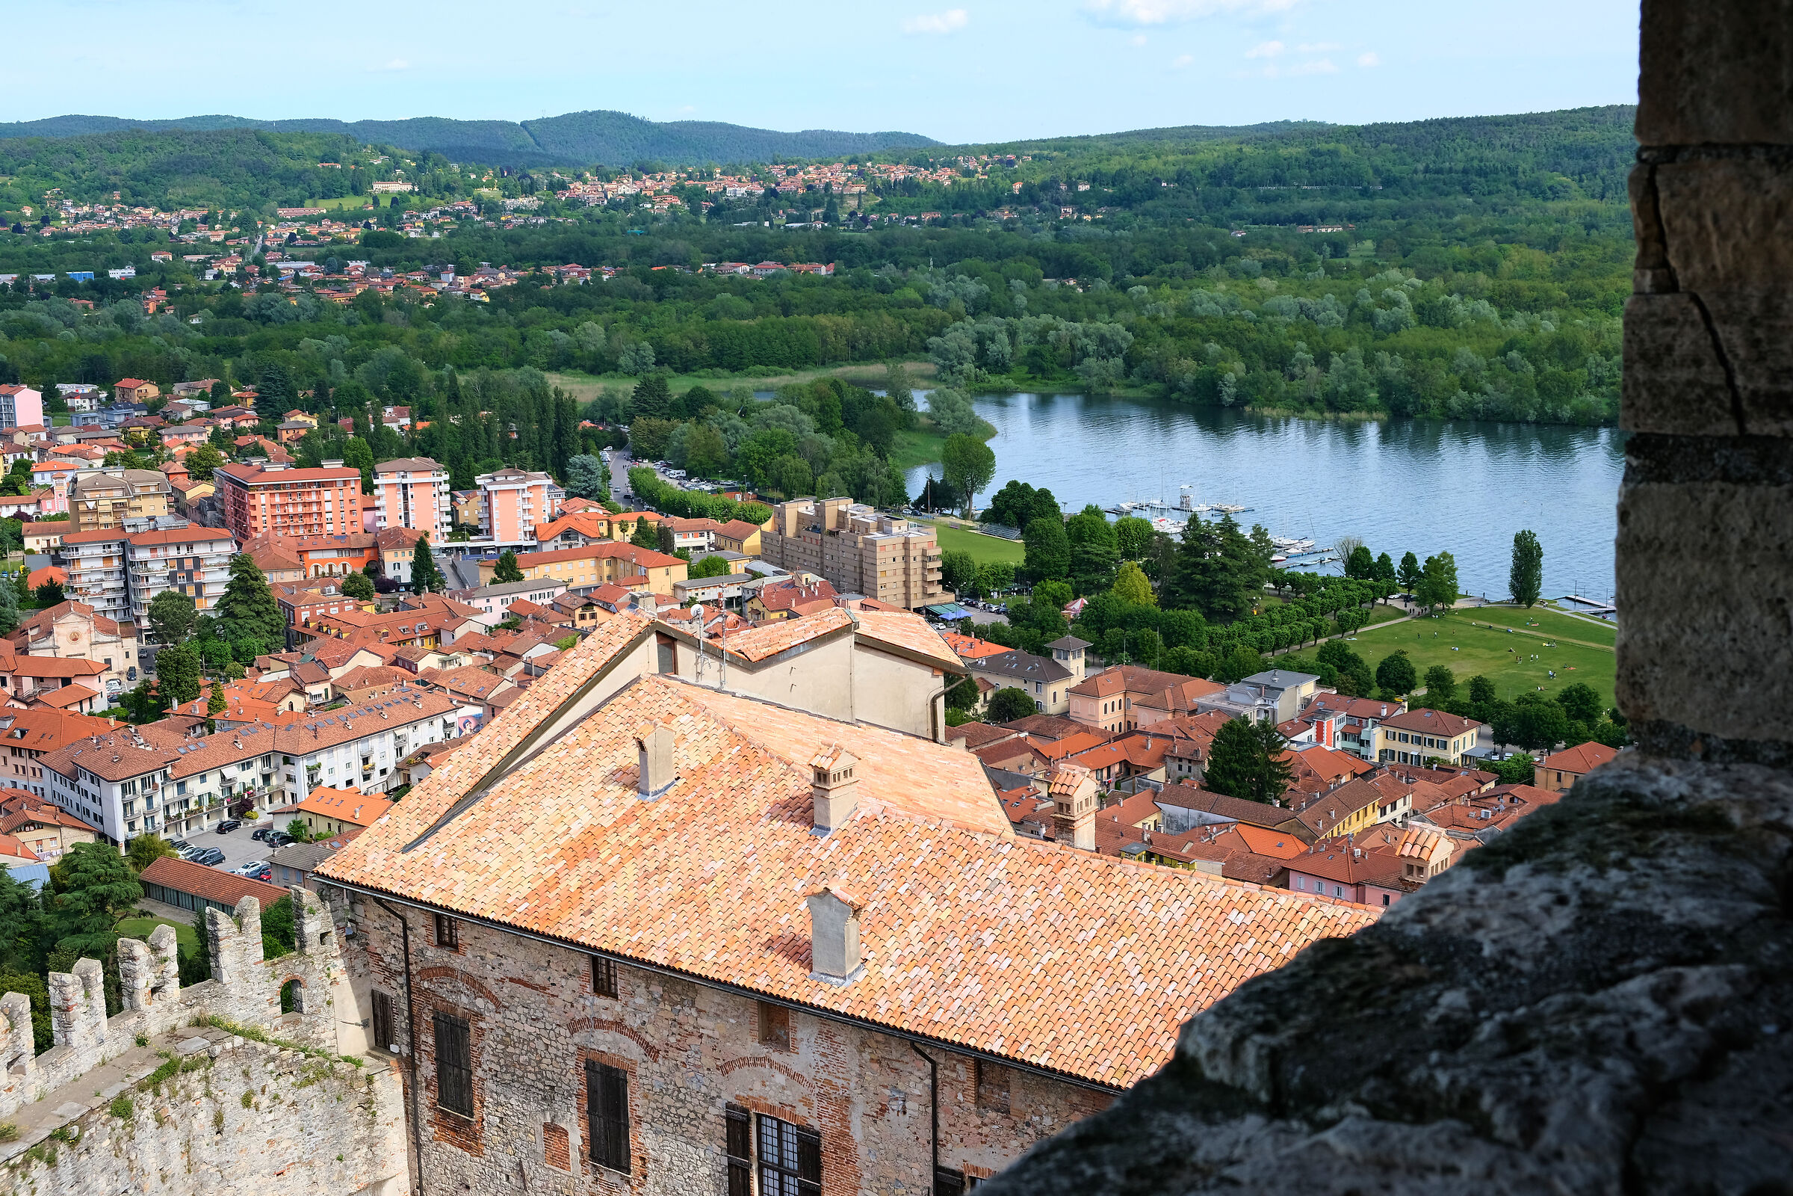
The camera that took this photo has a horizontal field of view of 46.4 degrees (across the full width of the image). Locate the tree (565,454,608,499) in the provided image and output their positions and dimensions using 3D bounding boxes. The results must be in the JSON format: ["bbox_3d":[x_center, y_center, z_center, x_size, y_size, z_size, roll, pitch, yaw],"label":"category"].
[{"bbox_3d":[-101.310,-39.430,677.660,12.300,15.000,12.300,-1,12,0],"label":"tree"}]

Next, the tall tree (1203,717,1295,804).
[{"bbox_3d":[58.060,27.559,345.135,15.000,16.800,13.800,1,12,10],"label":"tall tree"}]

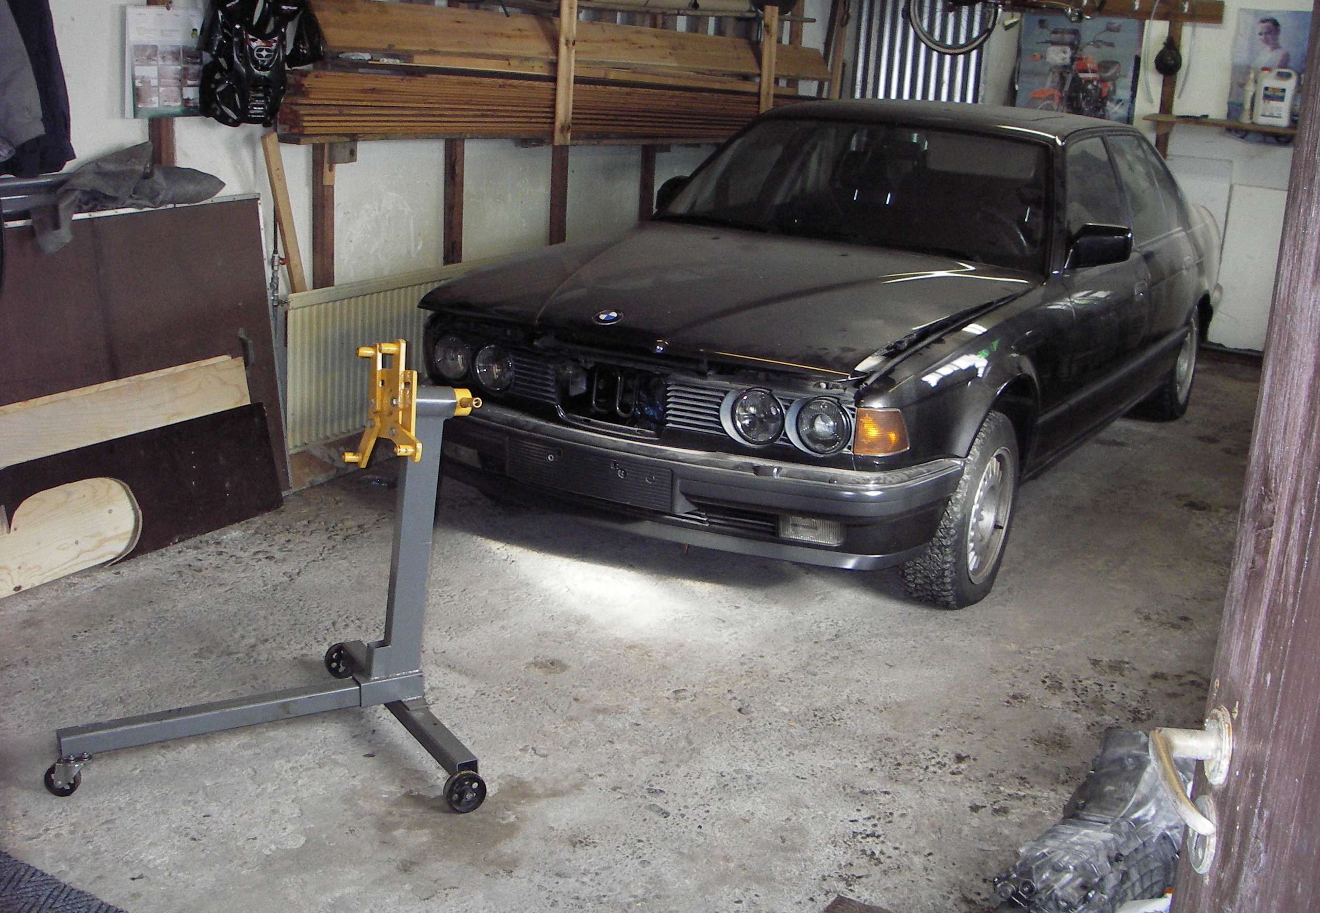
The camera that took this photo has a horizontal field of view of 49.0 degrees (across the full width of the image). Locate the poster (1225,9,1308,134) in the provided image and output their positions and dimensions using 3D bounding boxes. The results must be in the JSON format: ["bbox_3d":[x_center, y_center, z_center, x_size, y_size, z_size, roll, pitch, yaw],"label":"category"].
[{"bbox_3d":[3.331,-2.056,7.789,0.480,0.730,0.010,12,18,27],"label":"poster"}]

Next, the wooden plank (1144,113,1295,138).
[{"bbox_3d":[3.135,-1.797,7.871,0.950,0.030,0.180,12,18,27],"label":"wooden plank"}]

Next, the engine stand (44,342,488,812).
[{"bbox_3d":[-0.811,0.229,2.991,0.975,0.921,0.758,-6,19,-30],"label":"engine stand"}]

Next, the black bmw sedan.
[{"bbox_3d":[1.054,-0.727,5.897,1.845,1.410,4.910,12,18,28],"label":"black bmw sedan"}]

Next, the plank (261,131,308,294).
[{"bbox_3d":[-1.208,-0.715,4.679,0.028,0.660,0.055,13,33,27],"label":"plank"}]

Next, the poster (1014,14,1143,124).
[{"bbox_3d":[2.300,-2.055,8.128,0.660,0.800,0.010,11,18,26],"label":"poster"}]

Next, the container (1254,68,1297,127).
[{"bbox_3d":[3.208,-1.868,7.543,0.190,0.295,0.120,11,18,26],"label":"container"}]

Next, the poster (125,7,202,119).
[{"bbox_3d":[-1.383,-1.104,4.071,0.012,0.315,0.310,12,18,27],"label":"poster"}]

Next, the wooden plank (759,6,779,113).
[{"bbox_3d":[0.515,-1.888,7.029,0.045,0.570,0.050,12,18,29],"label":"wooden plank"}]

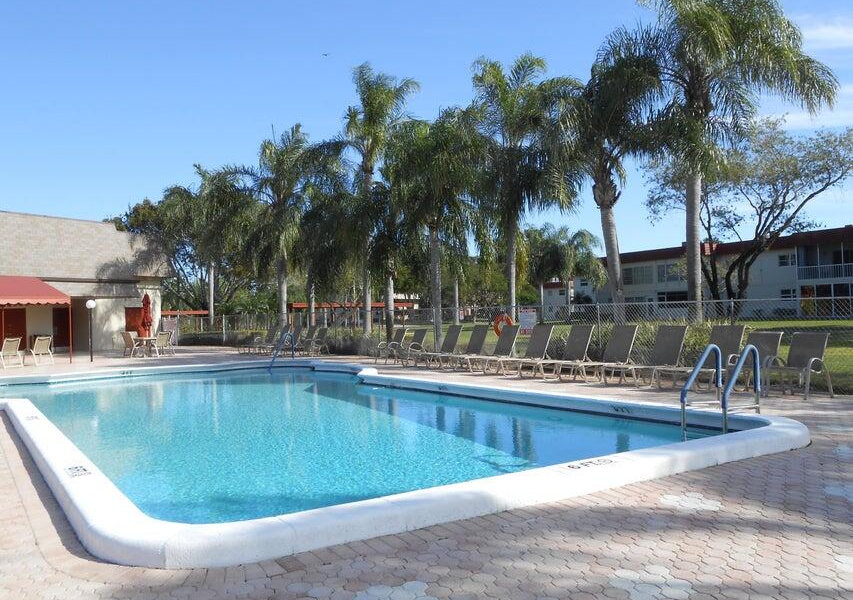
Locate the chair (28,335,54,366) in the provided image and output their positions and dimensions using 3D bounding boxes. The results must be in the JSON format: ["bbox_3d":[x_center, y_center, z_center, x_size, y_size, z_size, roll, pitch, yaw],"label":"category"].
[{"bbox_3d":[-12.596,1.670,24.208,0.720,0.930,0.620,-2,-1,44],"label":"chair"}]

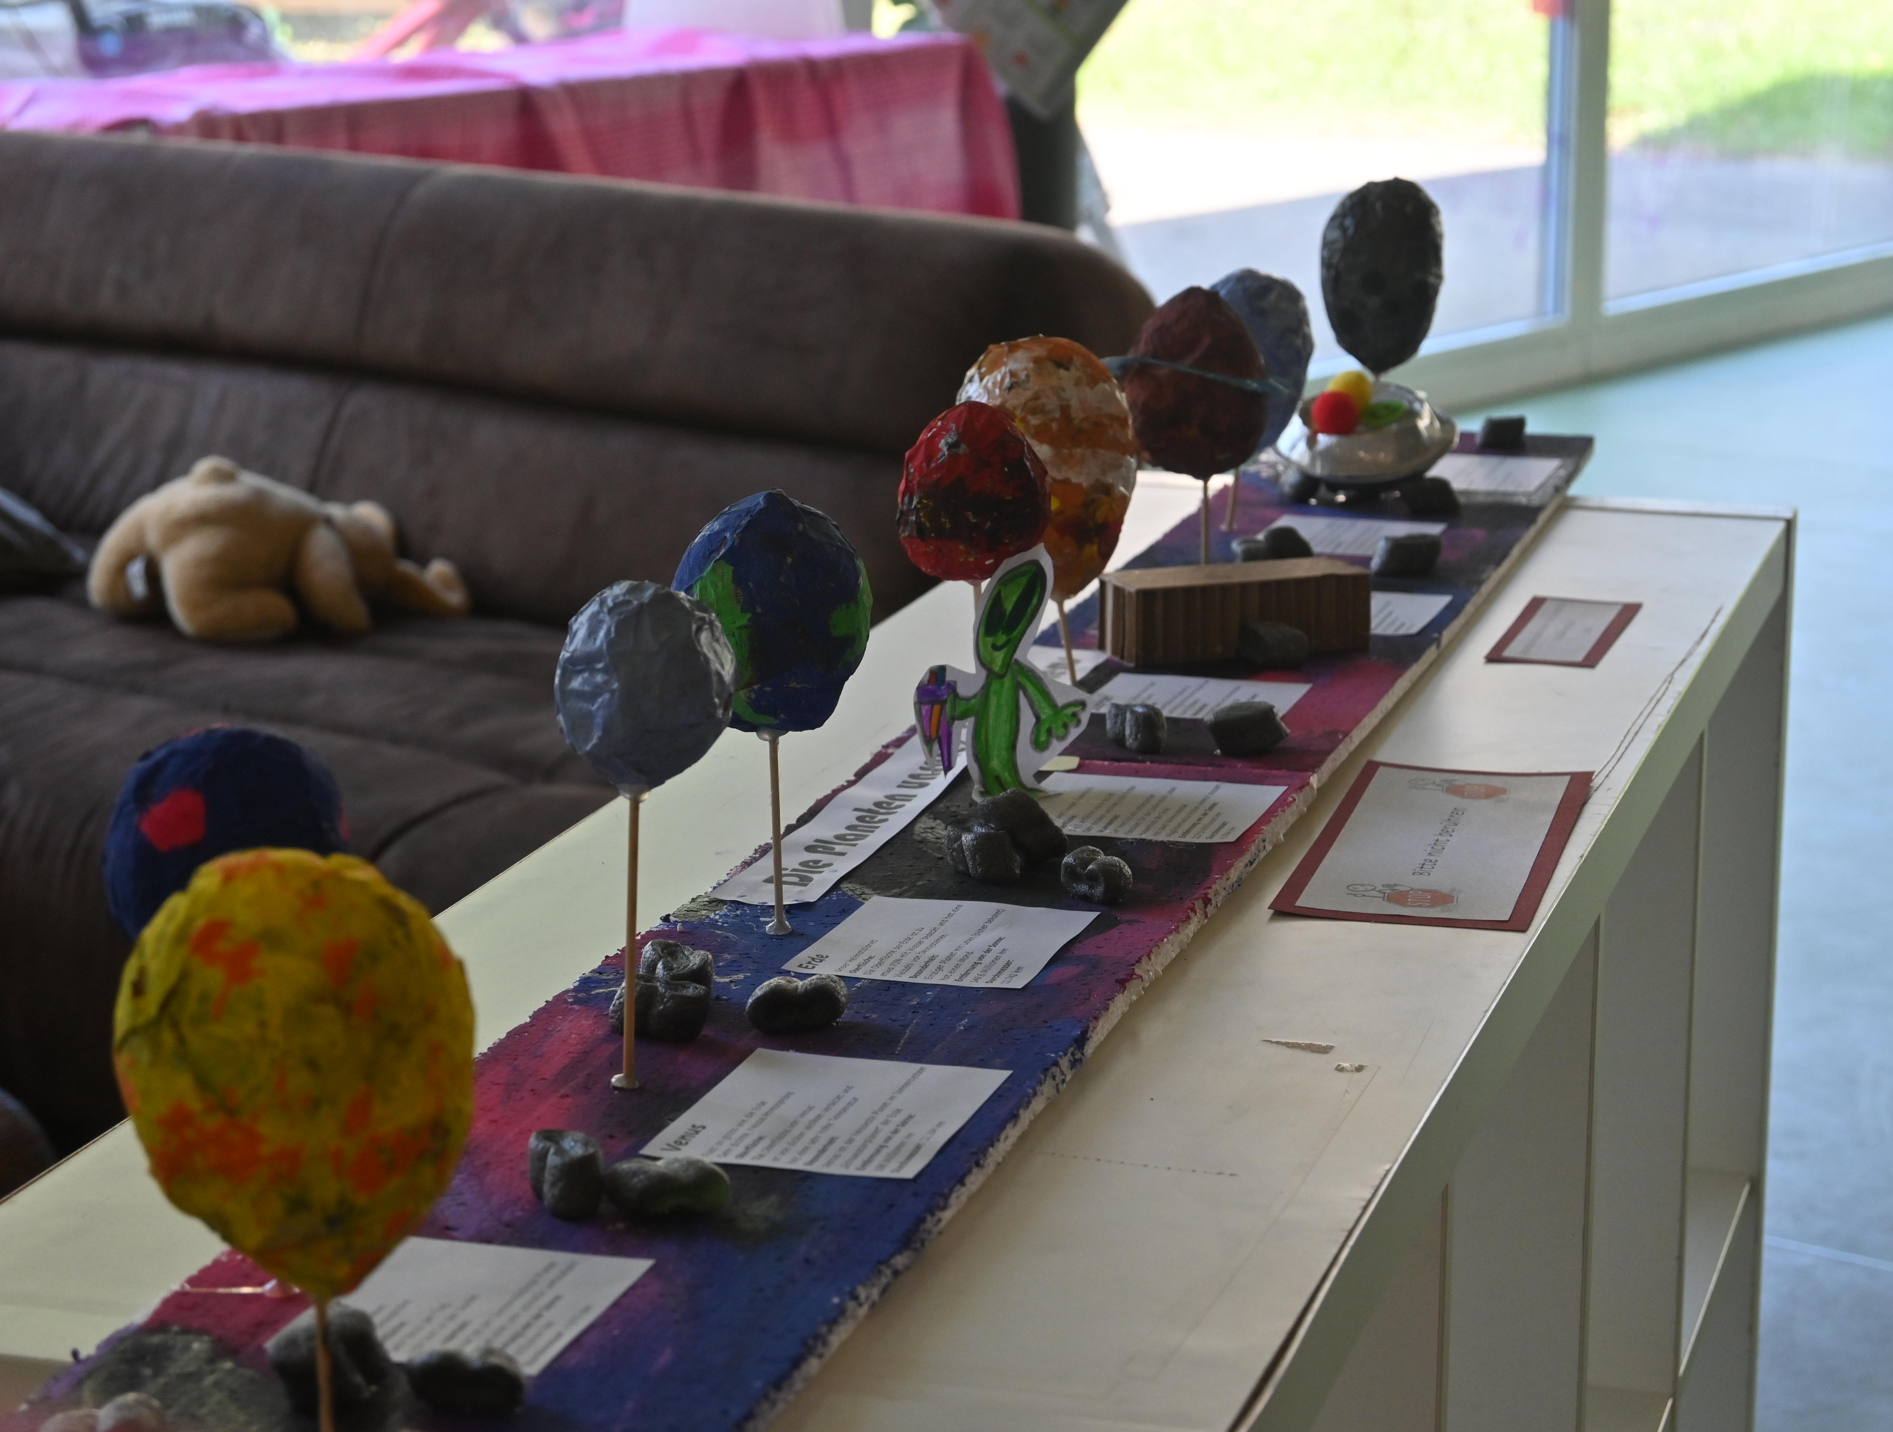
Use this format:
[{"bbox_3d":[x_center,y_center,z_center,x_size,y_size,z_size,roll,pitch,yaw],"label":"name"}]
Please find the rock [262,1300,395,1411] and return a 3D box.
[{"bbox_3d":[-0.158,0.163,1.145,0.031,0.022,0.025,0,13,0],"label":"rock"}]

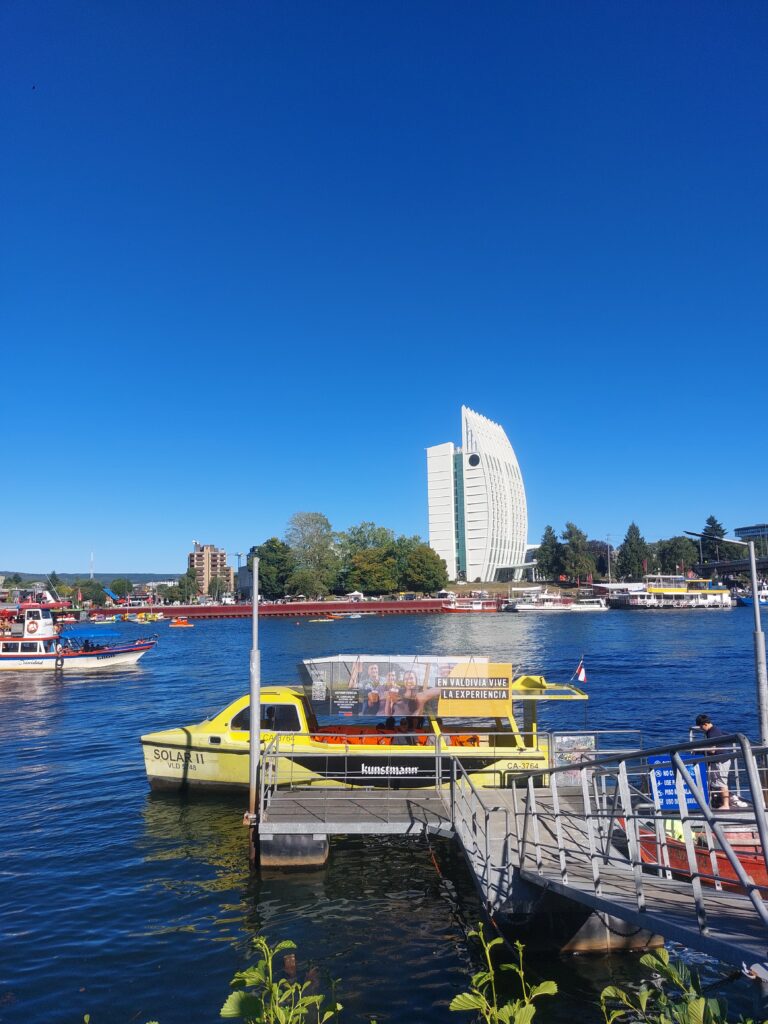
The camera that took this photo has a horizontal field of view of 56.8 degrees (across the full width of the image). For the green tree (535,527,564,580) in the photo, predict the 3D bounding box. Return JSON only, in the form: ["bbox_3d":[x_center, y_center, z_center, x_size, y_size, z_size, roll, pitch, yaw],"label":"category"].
[{"bbox_3d":[45.454,11.535,195.000,7.500,14.800,7.500,-1,-6,0],"label":"green tree"}]

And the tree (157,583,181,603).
[{"bbox_3d":[-62.220,23.390,205.000,6.930,6.060,6.720,-1,-7,0],"label":"tree"}]

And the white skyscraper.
[{"bbox_3d":[36.110,-4.830,277.420,24.300,65.400,36.000,-5,-8,30],"label":"white skyscraper"}]

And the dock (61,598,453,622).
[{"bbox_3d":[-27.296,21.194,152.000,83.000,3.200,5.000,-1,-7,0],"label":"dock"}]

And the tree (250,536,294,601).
[{"bbox_3d":[-33.750,17.550,213.000,13.800,19.200,13.390,-1,-7,0],"label":"tree"}]

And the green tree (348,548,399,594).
[{"bbox_3d":[-3.250,18.900,220.000,15.490,15.180,15.030,-1,-7,0],"label":"green tree"}]

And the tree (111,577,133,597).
[{"bbox_3d":[-85.040,24.780,230.000,7.130,7.770,6.910,-1,-7,0],"label":"tree"}]

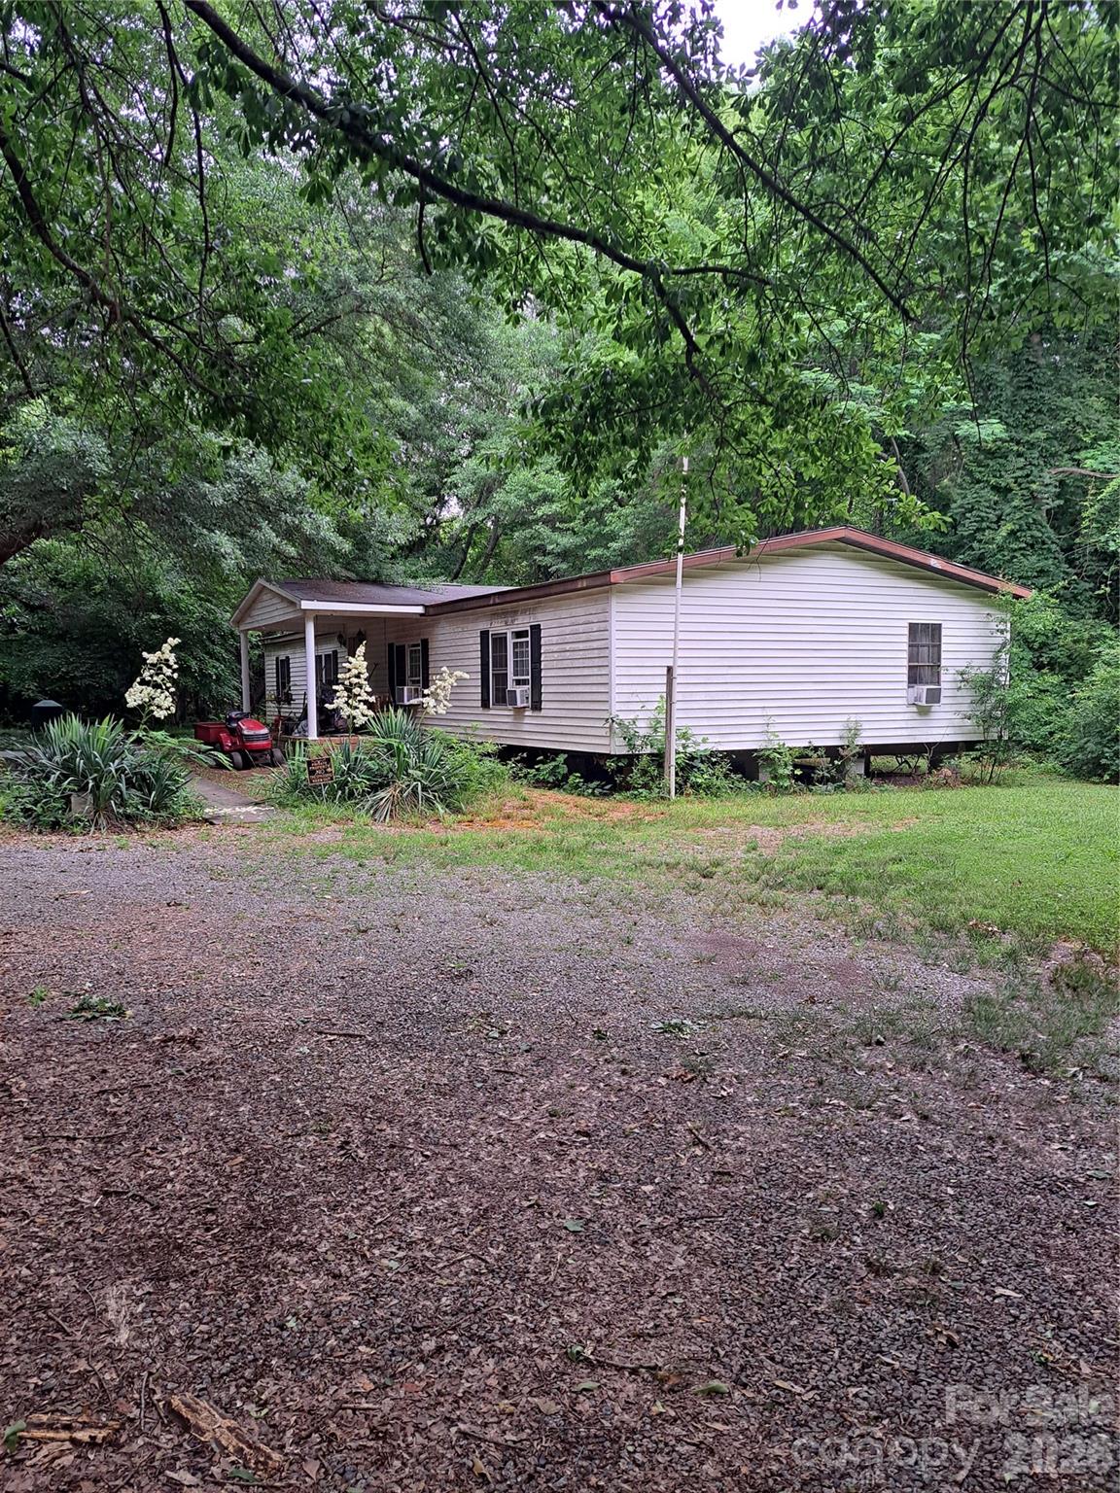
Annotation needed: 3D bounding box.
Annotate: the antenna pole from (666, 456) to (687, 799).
[{"bbox_3d":[1.629,-1.636,14.168,0.100,4.720,0.090,2,3,0],"label":"antenna pole"}]

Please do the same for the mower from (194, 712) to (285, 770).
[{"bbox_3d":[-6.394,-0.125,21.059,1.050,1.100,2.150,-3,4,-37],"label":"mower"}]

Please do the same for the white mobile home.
[{"bbox_3d":[-1.630,-1.982,24.986,10.960,3.759,21.107,-2,4,-28],"label":"white mobile home"}]

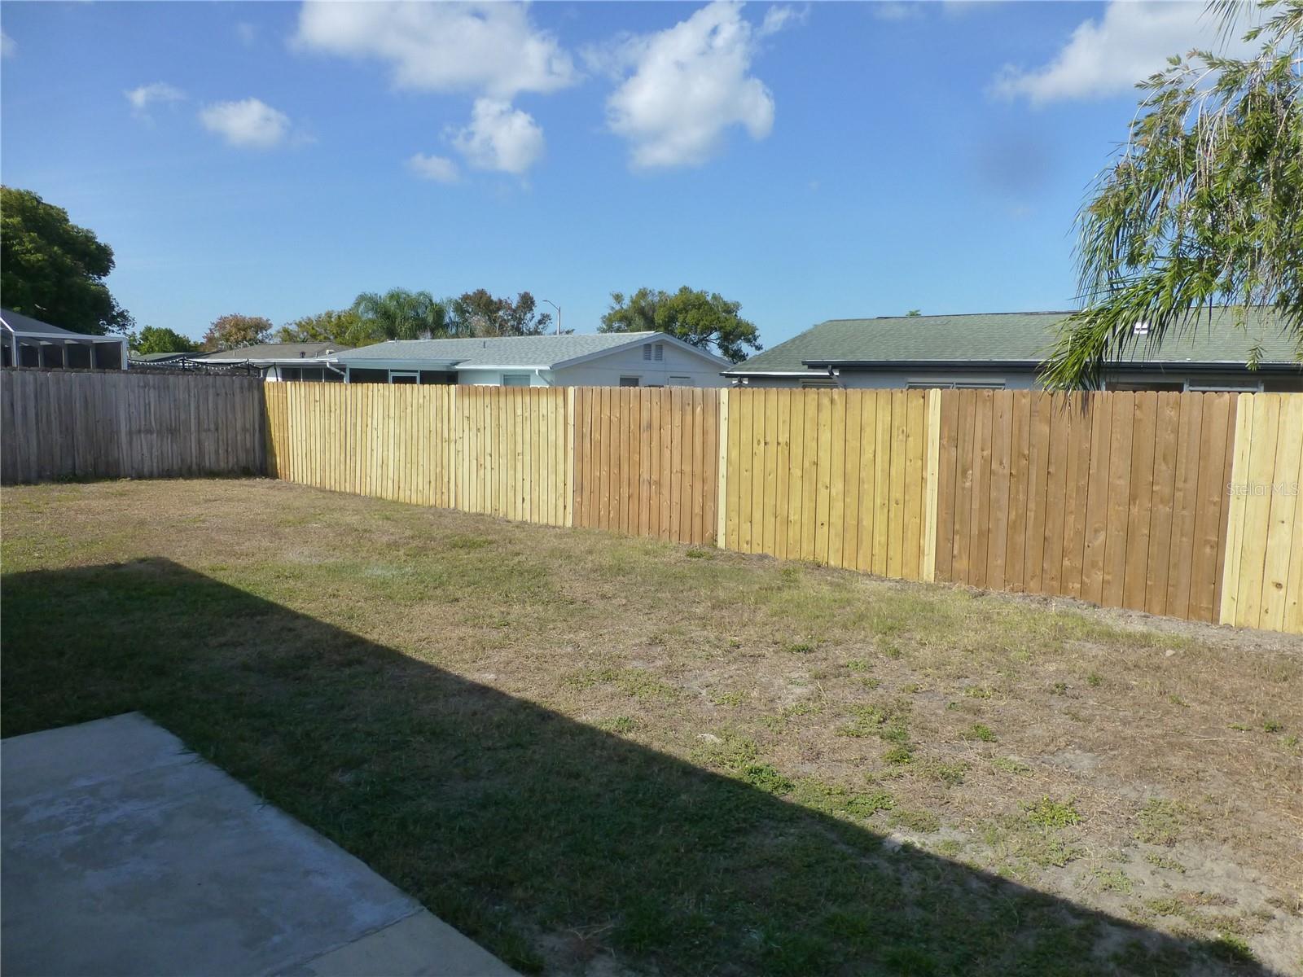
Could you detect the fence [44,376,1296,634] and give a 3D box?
[{"bbox_3d":[-2.522,-0.249,10.295,16.200,1.870,4.200,6,9,40],"label":"fence"}]

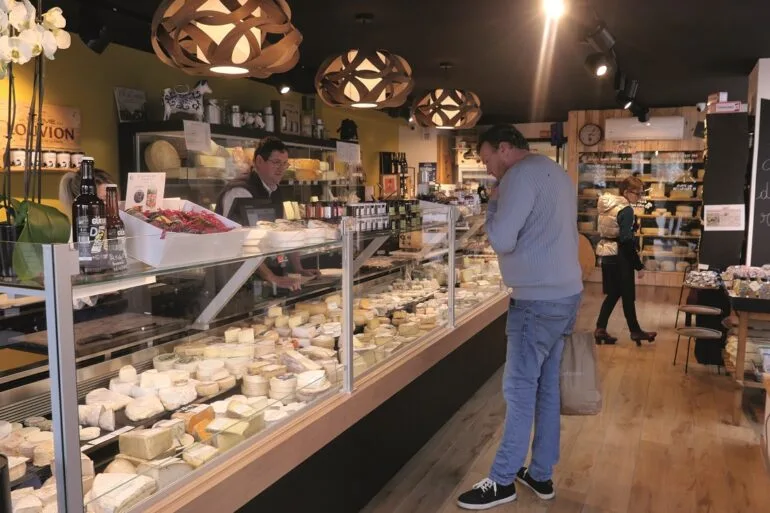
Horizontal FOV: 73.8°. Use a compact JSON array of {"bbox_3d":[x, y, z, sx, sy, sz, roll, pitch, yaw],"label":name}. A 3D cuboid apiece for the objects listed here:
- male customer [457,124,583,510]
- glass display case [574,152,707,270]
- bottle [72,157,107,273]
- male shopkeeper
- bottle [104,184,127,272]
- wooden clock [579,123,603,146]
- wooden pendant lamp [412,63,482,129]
[{"bbox_3d":[0.646,0.281,2.363,0.520,1.740,0.520,3,8,28],"label":"male customer"},{"bbox_3d":[3.709,-0.682,7.450,1.600,1.740,0.550,3,7,26],"label":"glass display case"},{"bbox_3d":[-0.782,-0.110,1.360,0.084,0.302,0.084,2,7,21],"label":"bottle"},{"bbox_3d":[-0.697,0.209,2.988,0.520,1.740,0.560,4,8,36],"label":"male shopkeeper"},{"bbox_3d":[-0.726,-0.075,1.380,0.061,0.232,0.061,2,7,21],"label":"bottle"},{"bbox_3d":[2.966,-1.759,7.400,0.335,0.335,0.045,3,7,26],"label":"wooden clock"},{"bbox_3d":[0.542,-1.392,4.450,0.610,0.560,0.610,-1,7,0],"label":"wooden pendant lamp"}]

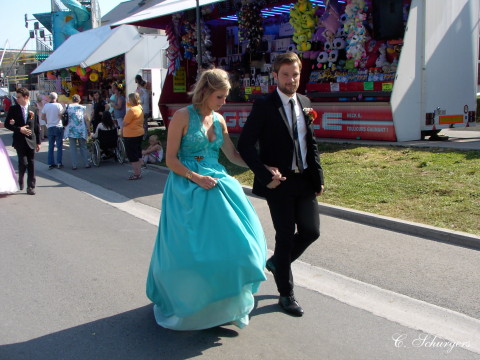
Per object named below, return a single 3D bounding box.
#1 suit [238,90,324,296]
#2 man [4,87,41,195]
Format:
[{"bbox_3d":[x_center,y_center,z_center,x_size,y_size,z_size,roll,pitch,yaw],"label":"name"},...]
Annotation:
[{"bbox_3d":[0.280,0.097,4.030,0.580,1.460,0.550,-4,9,-27],"label":"suit"},{"bbox_3d":[-3.660,-0.670,9.295,0.580,1.760,0.450,-4,9,-25],"label":"man"}]

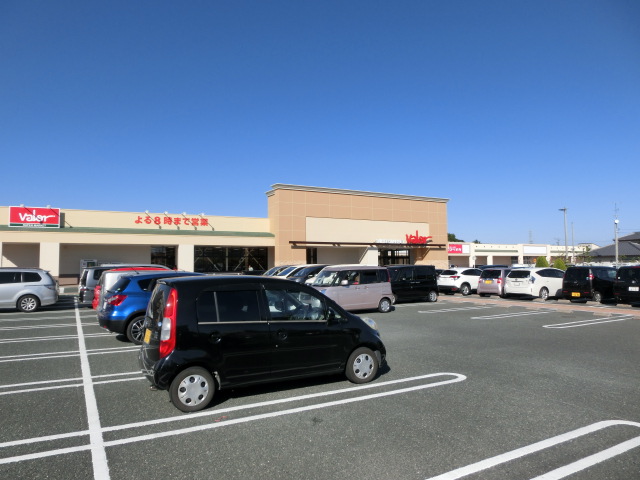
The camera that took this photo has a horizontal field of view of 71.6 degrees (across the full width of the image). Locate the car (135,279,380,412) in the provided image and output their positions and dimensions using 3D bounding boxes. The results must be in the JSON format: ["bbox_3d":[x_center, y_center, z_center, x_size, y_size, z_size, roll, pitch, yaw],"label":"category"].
[{"bbox_3d":[-0.736,1.312,6.584,3.395,1.610,1.475,2,-4,-29],"label":"car"}]

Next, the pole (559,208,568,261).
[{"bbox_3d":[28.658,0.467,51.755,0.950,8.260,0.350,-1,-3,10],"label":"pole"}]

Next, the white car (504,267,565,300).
[{"bbox_3d":[11.577,2.210,22.780,4.615,1.575,1.775,2,-4,-29],"label":"white car"}]

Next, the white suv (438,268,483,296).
[{"bbox_3d":[8.958,2.418,26.256,4.300,1.605,1.770,2,-4,-29],"label":"white suv"}]

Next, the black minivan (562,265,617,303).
[{"bbox_3d":[13.215,2.067,21.103,3.395,1.640,1.475,2,-4,-29],"label":"black minivan"}]

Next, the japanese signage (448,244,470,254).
[{"bbox_3d":[30.442,2.080,97.309,7.150,2.000,0.250,2,-4,-29],"label":"japanese signage"}]

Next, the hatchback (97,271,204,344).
[{"bbox_3d":[-3.248,1.622,11.287,4.300,1.580,1.765,2,-4,-29],"label":"hatchback"}]

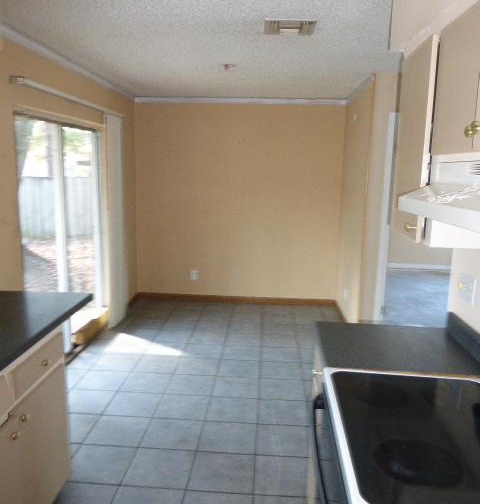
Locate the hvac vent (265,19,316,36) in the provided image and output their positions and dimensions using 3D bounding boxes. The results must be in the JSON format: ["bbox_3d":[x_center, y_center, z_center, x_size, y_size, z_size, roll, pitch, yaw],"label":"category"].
[{"bbox_3d":[0.290,-1.295,2.685,0.290,0.025,0.300,2,10,4],"label":"hvac vent"}]

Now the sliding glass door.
[{"bbox_3d":[-1.441,-0.101,3.894,0.100,1.950,1.660,2,10,4],"label":"sliding glass door"}]

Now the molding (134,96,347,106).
[{"bbox_3d":[-0.018,-1.726,5.296,2.430,0.085,0.060,2,10,4],"label":"molding"}]

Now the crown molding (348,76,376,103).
[{"bbox_3d":[1.126,-1.574,4.584,0.060,0.085,1.360,2,10,4],"label":"crown molding"}]

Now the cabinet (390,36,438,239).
[{"bbox_3d":[0.826,-0.413,1.790,0.320,0.740,0.430,2,10,4],"label":"cabinet"}]

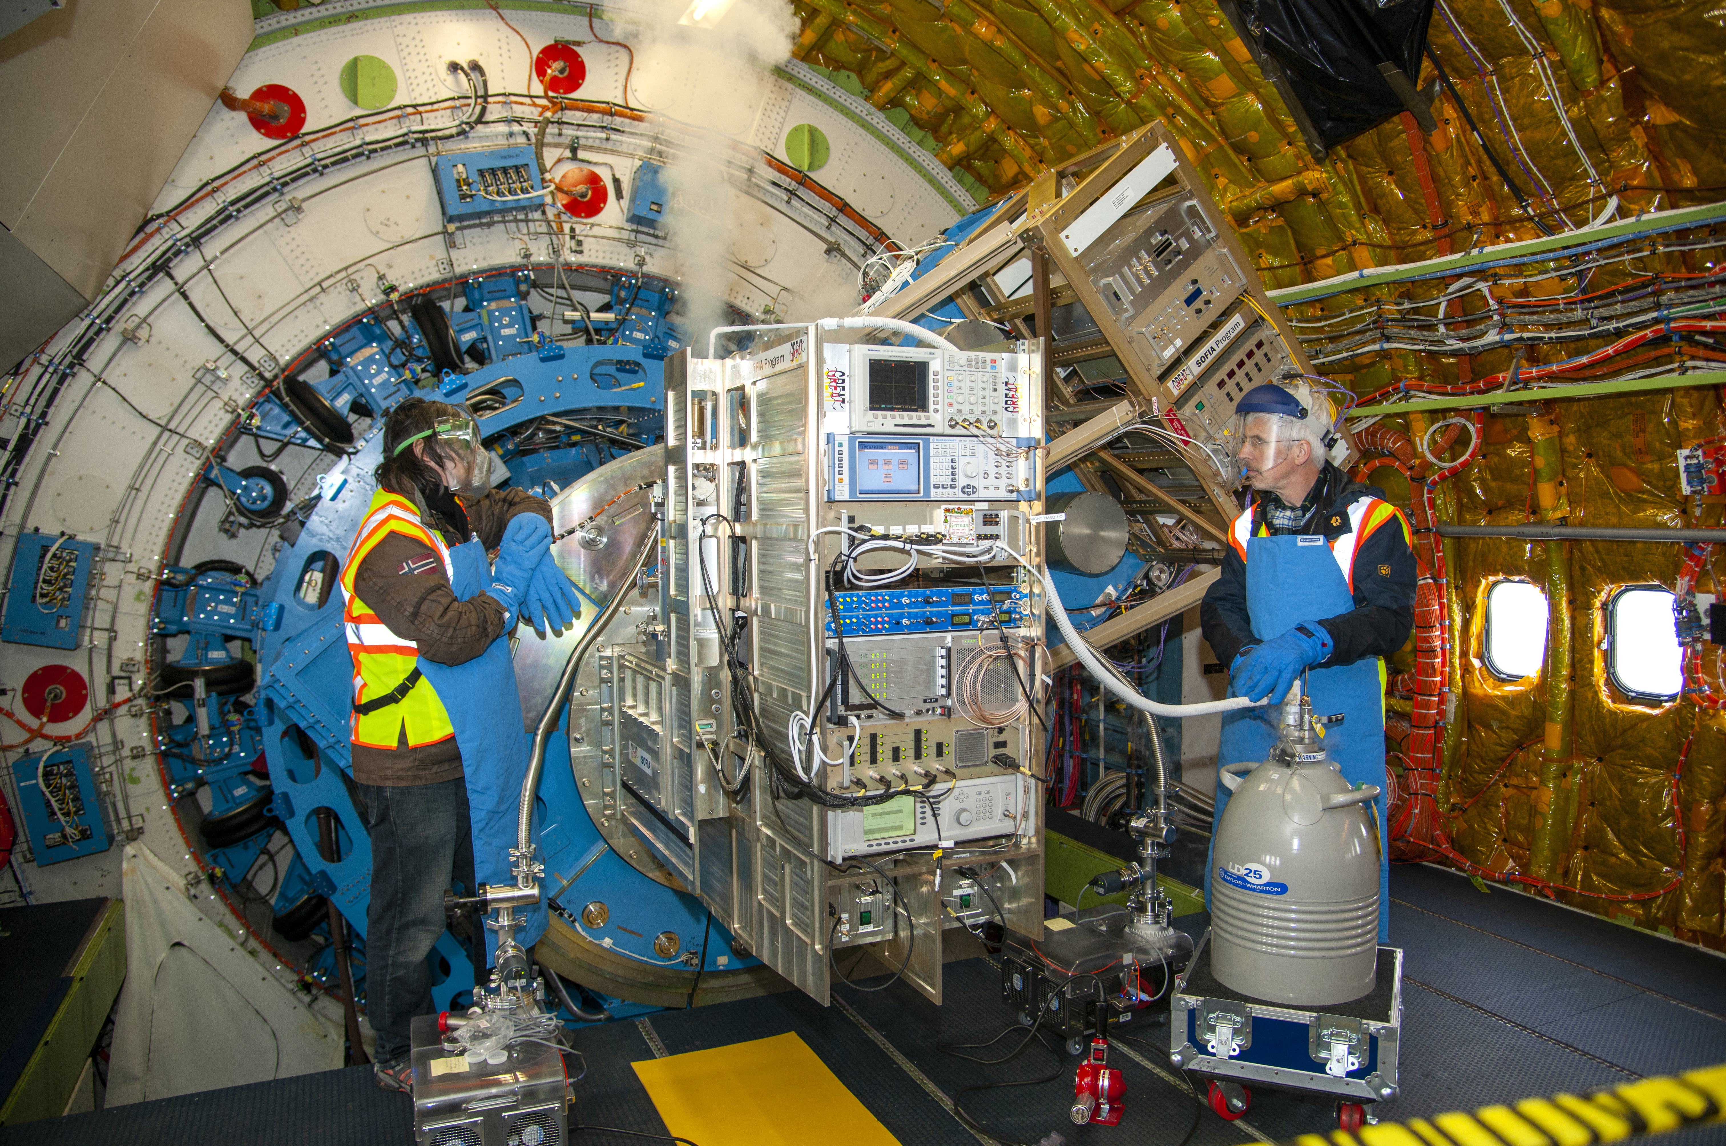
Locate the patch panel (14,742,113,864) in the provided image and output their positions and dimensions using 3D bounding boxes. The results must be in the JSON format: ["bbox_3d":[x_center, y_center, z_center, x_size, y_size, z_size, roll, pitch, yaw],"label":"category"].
[{"bbox_3d":[-2.979,0.859,4.297,0.226,0.395,0.135,-12,8,-25],"label":"patch panel"}]

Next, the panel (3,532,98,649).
[{"bbox_3d":[-2.991,0.066,4.245,0.226,0.395,0.135,9,-1,-26],"label":"panel"}]

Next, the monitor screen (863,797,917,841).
[{"bbox_3d":[0.055,0.495,2.333,0.116,0.088,0.020,-2,3,-25],"label":"monitor screen"}]

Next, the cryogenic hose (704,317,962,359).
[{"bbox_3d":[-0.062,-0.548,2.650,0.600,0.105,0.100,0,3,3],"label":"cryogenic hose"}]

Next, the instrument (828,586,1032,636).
[{"bbox_3d":[0.066,0.069,2.533,0.483,0.089,0.360,-2,4,-26],"label":"instrument"}]

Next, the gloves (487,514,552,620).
[{"bbox_3d":[-0.812,-0.015,2.720,0.110,0.240,0.120,17,-6,-20],"label":"gloves"}]

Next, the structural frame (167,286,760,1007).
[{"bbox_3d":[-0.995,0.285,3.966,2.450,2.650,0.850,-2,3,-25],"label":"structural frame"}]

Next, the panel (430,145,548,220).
[{"bbox_3d":[-1.569,-1.633,4.842,0.397,0.238,0.135,-15,9,-25],"label":"panel"}]

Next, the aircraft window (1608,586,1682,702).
[{"bbox_3d":[2.848,0.258,4.184,0.050,0.400,0.272,-2,4,-26],"label":"aircraft window"}]

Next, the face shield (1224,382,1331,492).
[{"bbox_3d":[1.093,-0.355,3.050,0.245,0.260,0.220,0,3,6],"label":"face shield"}]

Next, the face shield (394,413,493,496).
[{"bbox_3d":[-1.037,-0.290,2.860,0.210,0.180,0.190,9,-2,-18],"label":"face shield"}]

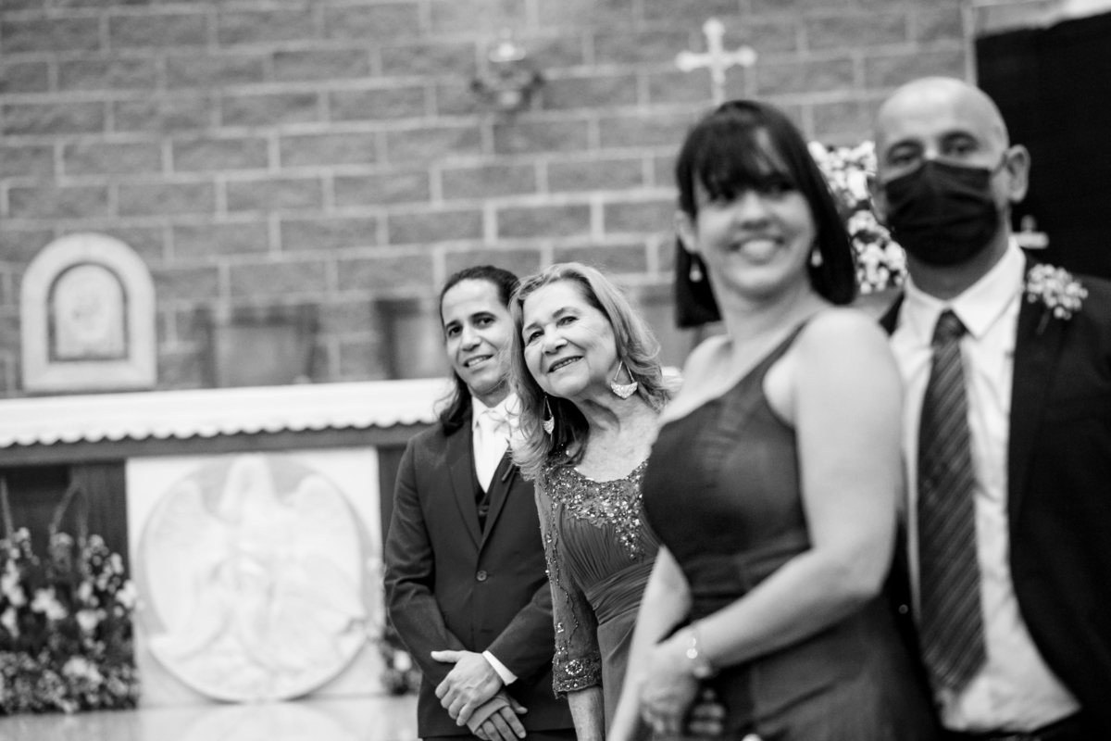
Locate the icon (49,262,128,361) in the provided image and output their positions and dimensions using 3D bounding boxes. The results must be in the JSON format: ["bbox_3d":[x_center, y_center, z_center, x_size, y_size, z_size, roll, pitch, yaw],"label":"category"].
[{"bbox_3d":[-1.772,-0.223,9.950,0.297,0.373,0.040,-3,1,0],"label":"icon"}]

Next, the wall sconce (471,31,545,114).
[{"bbox_3d":[-0.180,-1.125,9.880,0.275,0.310,0.220,-3,1,0],"label":"wall sconce"}]

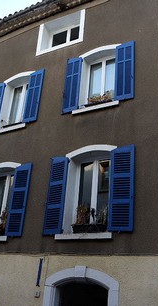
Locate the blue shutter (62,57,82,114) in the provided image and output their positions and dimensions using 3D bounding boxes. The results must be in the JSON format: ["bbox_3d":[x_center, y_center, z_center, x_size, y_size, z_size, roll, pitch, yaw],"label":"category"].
[{"bbox_3d":[-0.151,-1.611,7.202,0.396,1.501,0.045,-7,-25,26],"label":"blue shutter"}]

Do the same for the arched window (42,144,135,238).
[{"bbox_3d":[0.249,0.723,6.150,1.843,1.807,0.380,-7,-25,26],"label":"arched window"}]

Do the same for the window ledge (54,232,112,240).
[{"bbox_3d":[0.099,1.574,5.732,1.170,0.101,0.180,-7,-25,26],"label":"window ledge"}]

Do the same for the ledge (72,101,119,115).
[{"bbox_3d":[0.382,-0.944,6.697,1.095,0.095,0.180,-7,-25,26],"label":"ledge"}]

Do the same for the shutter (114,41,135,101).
[{"bbox_3d":[0.993,-1.797,6.664,0.414,1.472,0.045,-7,-25,26],"label":"shutter"}]

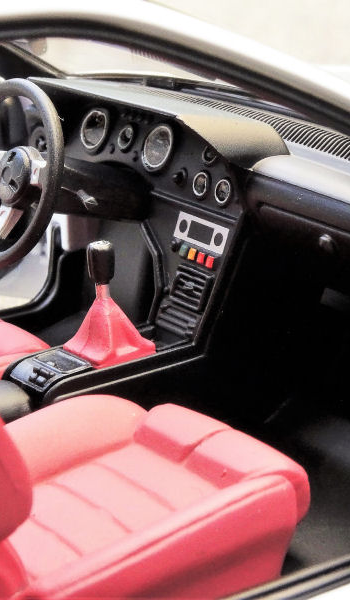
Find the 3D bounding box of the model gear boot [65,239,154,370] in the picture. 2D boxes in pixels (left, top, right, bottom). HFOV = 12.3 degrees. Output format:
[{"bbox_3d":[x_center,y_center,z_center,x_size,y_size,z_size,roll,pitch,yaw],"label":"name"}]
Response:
[{"bbox_3d":[-0.007,0.000,0.152,0.006,0.011,0.007,-15,21,-28],"label":"model gear boot"}]

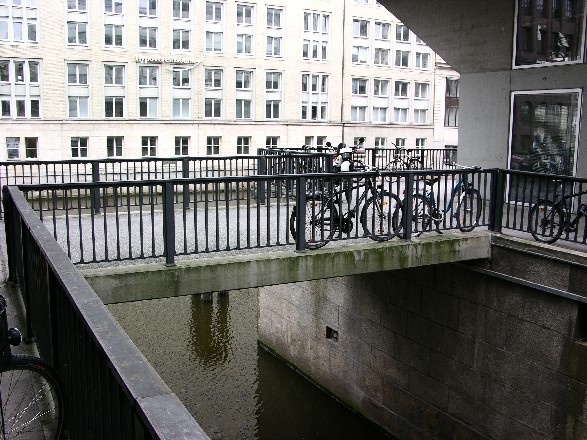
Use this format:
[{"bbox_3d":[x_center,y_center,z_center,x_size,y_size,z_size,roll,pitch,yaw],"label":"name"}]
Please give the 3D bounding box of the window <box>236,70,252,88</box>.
[{"bbox_3d":[-4.760,-13.639,57.936,1.760,1.900,0.250,-4,9,-26],"label":"window"}]

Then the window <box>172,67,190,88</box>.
[{"bbox_3d":[-9.891,-12.585,52.405,1.600,1.850,0.200,-4,10,-24],"label":"window"}]

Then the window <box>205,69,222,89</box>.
[{"bbox_3d":[-7.574,-13.410,56.517,1.760,1.900,0.250,-4,9,-26],"label":"window"}]

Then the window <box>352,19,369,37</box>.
[{"bbox_3d":[6.632,-18.955,58.726,1.920,1.770,0.200,-4,10,-27],"label":"window"}]

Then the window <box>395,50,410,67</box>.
[{"bbox_3d":[11.315,-16.764,61.598,1.920,1.630,0.200,-4,10,-24],"label":"window"}]

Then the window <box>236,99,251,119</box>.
[{"bbox_3d":[-4.652,-10.374,55.211,1.450,1.800,0.200,-4,10,-24],"label":"window"}]

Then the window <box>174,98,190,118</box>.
[{"bbox_3d":[-9.967,-9.923,52.808,1.600,1.780,0.200,-4,10,-24],"label":"window"}]

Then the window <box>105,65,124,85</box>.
[{"bbox_3d":[-15.780,-12.757,52.381,1.760,1.900,0.250,-4,9,-26],"label":"window"}]

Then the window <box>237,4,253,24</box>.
[{"bbox_3d":[-4.357,-18.185,52.570,1.540,1.760,0.200,-4,10,-28],"label":"window"}]

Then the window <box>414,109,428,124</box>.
[{"bbox_3d":[15.249,-12.352,71.164,2.050,1.810,0.200,-4,10,-28],"label":"window"}]

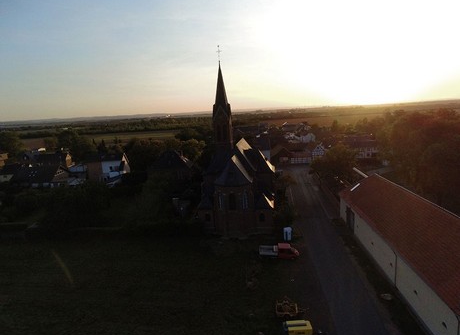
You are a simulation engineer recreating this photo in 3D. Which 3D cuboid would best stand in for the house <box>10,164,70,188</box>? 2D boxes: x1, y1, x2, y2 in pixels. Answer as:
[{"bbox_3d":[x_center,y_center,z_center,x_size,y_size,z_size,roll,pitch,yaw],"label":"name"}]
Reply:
[{"bbox_3d":[-53.030,2.830,82.130,12.000,7.300,8.000,-1,11,10],"label":"house"}]

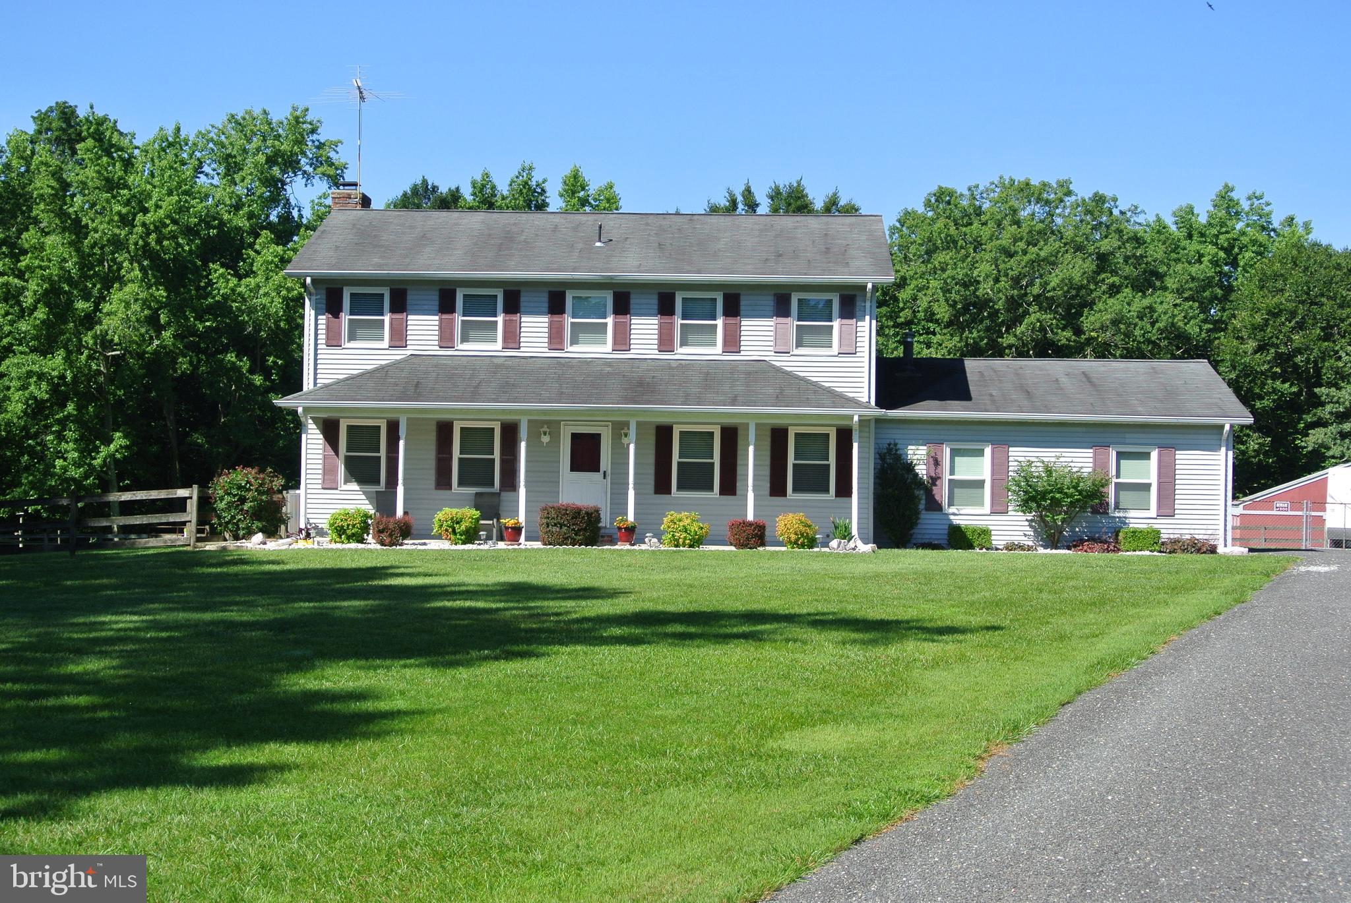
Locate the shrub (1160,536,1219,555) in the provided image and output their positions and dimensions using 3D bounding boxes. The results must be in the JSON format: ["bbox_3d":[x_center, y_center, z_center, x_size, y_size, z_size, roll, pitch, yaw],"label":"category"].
[{"bbox_3d":[10.176,1.861,37.934,1.100,0.370,0.750,1,-2,3],"label":"shrub"}]

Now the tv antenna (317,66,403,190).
[{"bbox_3d":[-7.199,-7.302,43.637,2.200,3.050,1.800,1,-2,0],"label":"tv antenna"}]

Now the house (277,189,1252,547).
[{"bbox_3d":[1.885,-1.783,41.888,19.650,7.600,10.160,1,-2,3],"label":"house"}]

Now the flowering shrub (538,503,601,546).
[{"bbox_3d":[-2.027,1.400,36.800,1.200,0.860,1.000,1,-2,3],"label":"flowering shrub"}]

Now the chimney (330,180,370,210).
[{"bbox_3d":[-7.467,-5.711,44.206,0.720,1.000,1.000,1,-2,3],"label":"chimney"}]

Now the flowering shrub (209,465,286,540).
[{"bbox_3d":[-8.851,1.061,39.674,1.550,1.500,1.500,1,-2,3],"label":"flowering shrub"}]

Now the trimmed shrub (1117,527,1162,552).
[{"bbox_3d":[9.206,1.743,37.981,0.880,0.500,0.680,1,-2,3],"label":"trimmed shrub"}]

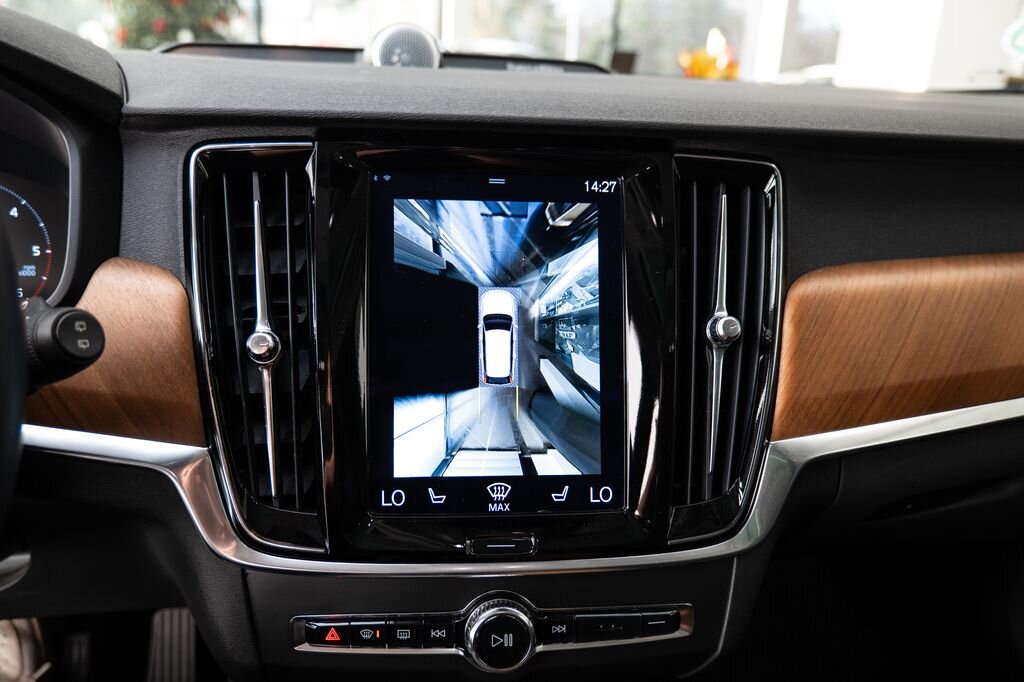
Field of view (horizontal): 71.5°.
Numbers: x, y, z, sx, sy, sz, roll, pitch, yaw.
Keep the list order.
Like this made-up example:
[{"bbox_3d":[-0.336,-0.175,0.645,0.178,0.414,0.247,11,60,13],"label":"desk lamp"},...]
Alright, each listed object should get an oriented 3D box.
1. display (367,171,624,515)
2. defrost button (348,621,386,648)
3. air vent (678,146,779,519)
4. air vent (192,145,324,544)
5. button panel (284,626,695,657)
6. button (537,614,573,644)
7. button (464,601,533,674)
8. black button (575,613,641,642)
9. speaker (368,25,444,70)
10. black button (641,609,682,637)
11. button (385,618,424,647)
[{"bbox_3d":[-0.009,0.001,0.385,0.138,0.184,0.010,0,-5,-6],"label":"display"},{"bbox_3d":[-0.074,0.150,0.367,0.018,0.013,0.009,0,-5,-6],"label":"defrost button"},{"bbox_3d":[0.116,0.000,0.404,0.060,0.203,0.030,0,-5,-6],"label":"air vent"},{"bbox_3d":[-0.131,0.004,0.376,0.066,0.209,0.030,0,-5,-6],"label":"air vent"},{"bbox_3d":[-0.009,0.152,0.377,0.206,0.023,0.016,0,-5,-6],"label":"button panel"},{"bbox_3d":[0.022,0.152,0.378,0.019,0.014,0.009,0,-5,-6],"label":"button"},{"bbox_3d":[-0.006,0.151,0.366,0.035,0.035,0.018,0,-5,-6],"label":"button"},{"bbox_3d":[0.050,0.152,0.381,0.036,0.014,0.009,0,-5,-6],"label":"black button"},{"bbox_3d":[-0.087,-0.227,0.585,0.057,0.054,0.045,1,6,-6],"label":"speaker"},{"bbox_3d":[0.079,0.151,0.384,0.022,0.014,0.009,0,-5,-6],"label":"black button"},{"bbox_3d":[-0.055,0.151,0.369,0.018,0.015,0.009,0,-5,-6],"label":"button"}]

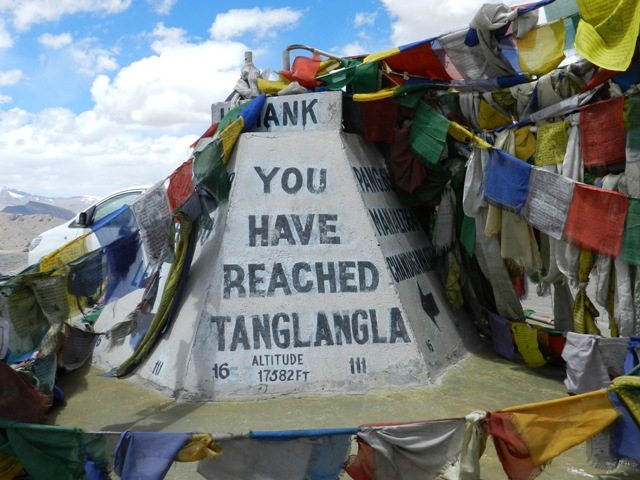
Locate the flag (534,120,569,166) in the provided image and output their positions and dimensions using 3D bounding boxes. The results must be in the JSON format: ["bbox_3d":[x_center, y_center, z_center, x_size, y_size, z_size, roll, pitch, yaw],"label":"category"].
[{"bbox_3d":[1.384,-0.577,4.200,0.200,0.260,0.040,0,0,15],"label":"flag"}]

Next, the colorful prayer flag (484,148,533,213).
[{"bbox_3d":[1.046,-0.330,3.900,0.260,0.280,0.050,10,0,25],"label":"colorful prayer flag"}]

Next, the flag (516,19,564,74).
[{"bbox_3d":[1.177,-1.027,3.750,0.240,0.260,0.090,-1,6,20],"label":"flag"}]

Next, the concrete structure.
[{"bbox_3d":[-0.232,-0.034,4.393,2.440,1.549,2.111,0,-1,-10],"label":"concrete structure"}]

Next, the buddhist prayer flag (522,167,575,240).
[{"bbox_3d":[1.209,-0.192,3.700,0.235,0.310,0.040,12,2,24],"label":"buddhist prayer flag"}]

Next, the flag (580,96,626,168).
[{"bbox_3d":[1.473,-0.564,3.650,0.230,0.330,0.050,2,4,23],"label":"flag"}]

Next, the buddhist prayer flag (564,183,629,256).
[{"bbox_3d":[1.397,-0.104,3.550,0.290,0.300,0.050,12,0,25],"label":"buddhist prayer flag"}]

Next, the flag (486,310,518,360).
[{"bbox_3d":[1.130,0.591,4.350,0.180,0.280,0.060,-5,4,20],"label":"flag"}]

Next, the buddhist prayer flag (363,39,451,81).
[{"bbox_3d":[0.517,-1.079,4.200,0.500,0.200,0.100,7,3,20],"label":"buddhist prayer flag"}]

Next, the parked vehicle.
[{"bbox_3d":[-2.349,0.070,11.400,4.400,1.720,1.760,-1,-1,15],"label":"parked vehicle"}]

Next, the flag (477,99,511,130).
[{"bbox_3d":[1.025,-0.741,4.150,0.190,0.190,0.060,1,4,11],"label":"flag"}]

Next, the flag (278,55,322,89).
[{"bbox_3d":[-0.123,-1.067,4.450,0.260,0.200,0.100,0,4,6],"label":"flag"}]

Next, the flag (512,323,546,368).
[{"bbox_3d":[1.157,0.580,3.900,0.160,0.230,0.040,-15,0,15],"label":"flag"}]

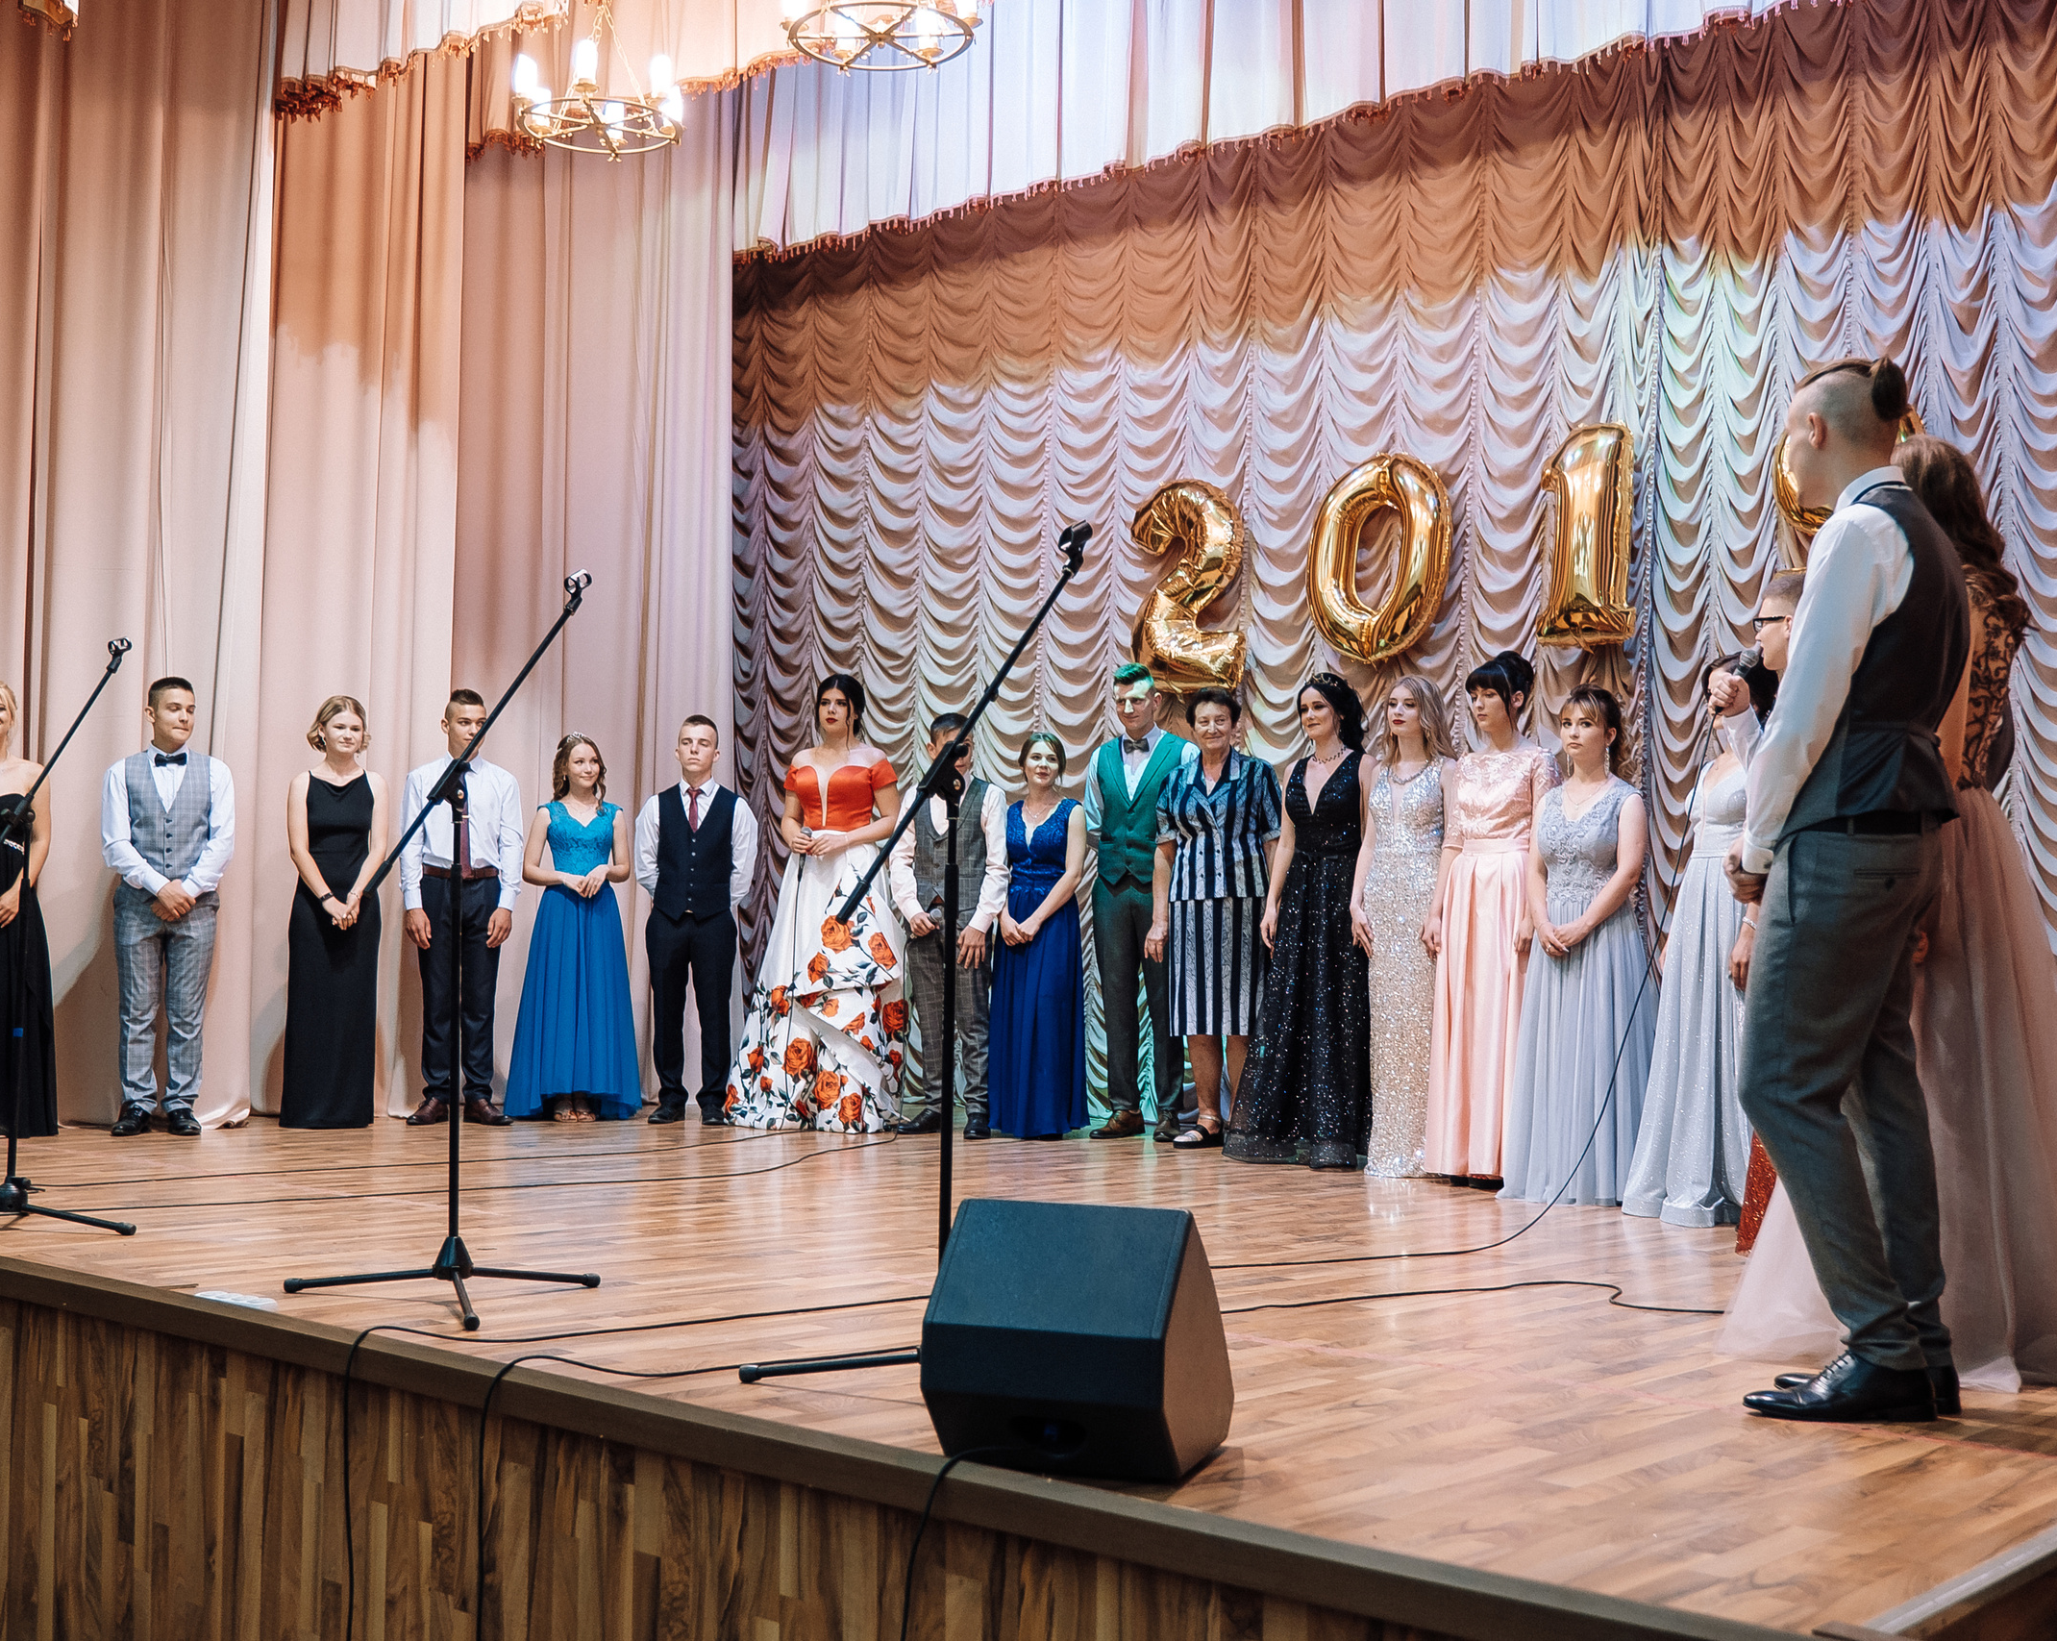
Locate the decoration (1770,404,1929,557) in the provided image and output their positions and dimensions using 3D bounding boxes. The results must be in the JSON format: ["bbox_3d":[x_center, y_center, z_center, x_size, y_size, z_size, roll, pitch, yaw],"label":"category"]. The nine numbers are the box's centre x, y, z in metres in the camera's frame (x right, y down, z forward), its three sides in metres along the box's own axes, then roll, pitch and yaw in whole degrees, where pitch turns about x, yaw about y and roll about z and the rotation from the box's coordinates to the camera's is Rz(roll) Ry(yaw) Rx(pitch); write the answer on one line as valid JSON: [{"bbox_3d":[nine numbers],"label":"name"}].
[{"bbox_3d":[2.716,-1.048,7.680,0.460,0.773,0.160,-2,-3,42],"label":"decoration"}]

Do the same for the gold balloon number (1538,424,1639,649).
[{"bbox_3d":[2.002,-1.020,8.330,0.320,0.797,0.160,-2,-3,42],"label":"gold balloon number"}]

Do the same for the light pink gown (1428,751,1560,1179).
[{"bbox_3d":[1.547,0.461,7.840,0.450,1.424,0.400,-2,-3,44],"label":"light pink gown"}]

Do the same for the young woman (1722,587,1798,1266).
[{"bbox_3d":[1.977,0.225,6.120,0.380,1.770,0.490,2,-3,-35],"label":"young woman"}]

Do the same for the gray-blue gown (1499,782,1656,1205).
[{"bbox_3d":[1.731,0.528,7.330,0.500,1.318,0.470,-1,-3,38],"label":"gray-blue gown"}]

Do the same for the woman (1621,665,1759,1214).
[{"bbox_3d":[2.009,0.337,6.930,0.500,1.648,0.450,-2,-3,38],"label":"woman"}]

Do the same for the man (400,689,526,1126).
[{"bbox_3d":[-2.383,0.349,9.800,0.530,1.797,0.320,1,-3,-16],"label":"man"}]

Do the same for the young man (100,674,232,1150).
[{"bbox_3d":[-3.417,0.323,9.250,0.540,1.784,0.340,1,-3,-22],"label":"young man"}]

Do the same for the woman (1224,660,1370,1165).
[{"bbox_3d":[0.995,0.346,8.400,0.540,1.761,0.500,-1,-3,33],"label":"woman"}]

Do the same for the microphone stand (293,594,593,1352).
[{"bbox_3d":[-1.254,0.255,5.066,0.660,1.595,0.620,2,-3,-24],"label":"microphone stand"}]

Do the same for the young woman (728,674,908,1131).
[{"bbox_3d":[-0.843,0.326,9.542,0.750,1.866,0.680,0,-3,20],"label":"young woman"}]

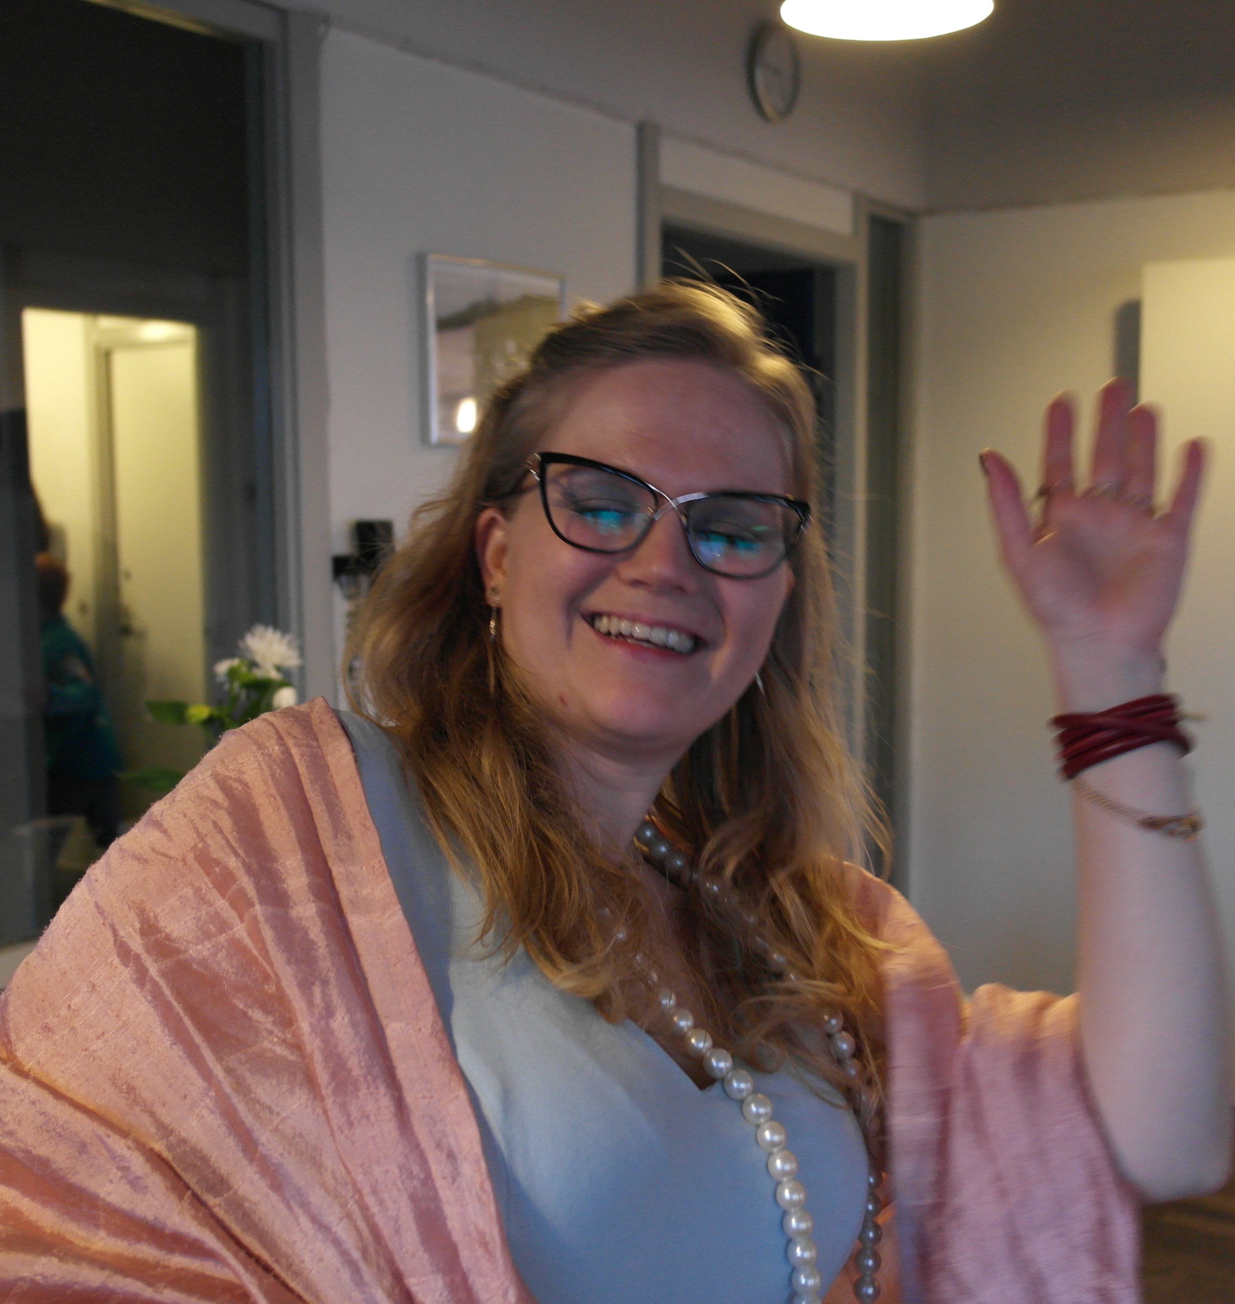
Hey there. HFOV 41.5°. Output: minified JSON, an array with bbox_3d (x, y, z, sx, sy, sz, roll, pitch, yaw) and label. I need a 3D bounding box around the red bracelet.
[{"bbox_3d":[0.259,0.043,0.835,0.068,0.037,0.056,-7,8,6],"label":"red bracelet"}]

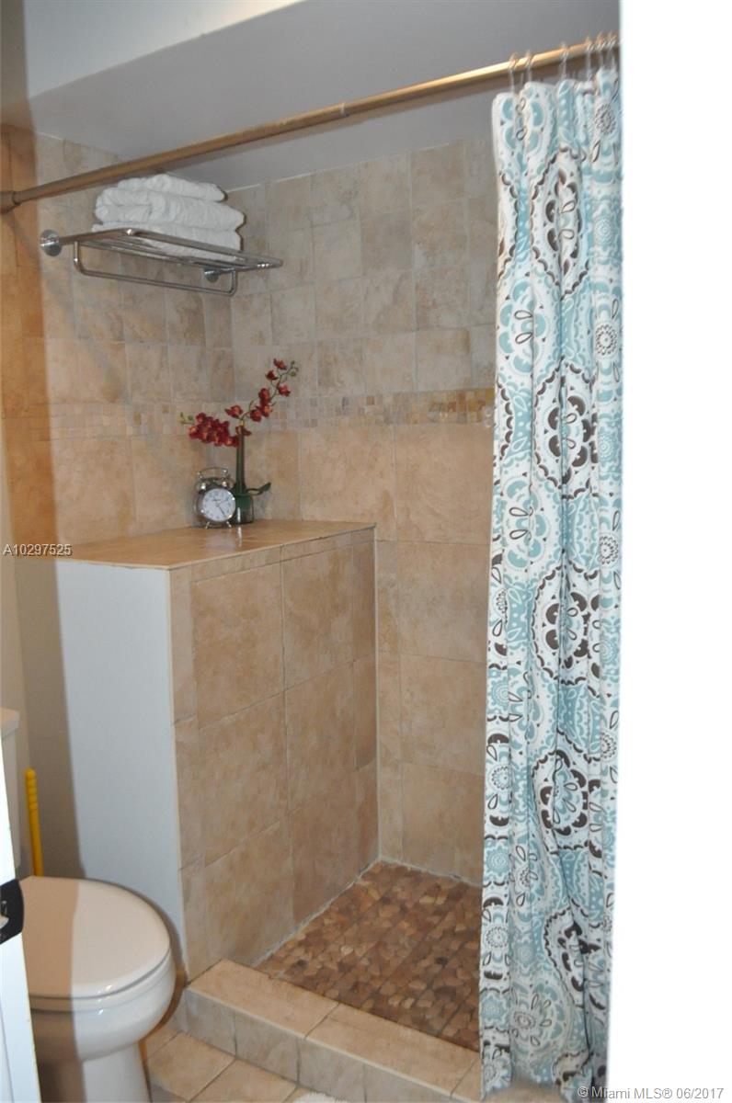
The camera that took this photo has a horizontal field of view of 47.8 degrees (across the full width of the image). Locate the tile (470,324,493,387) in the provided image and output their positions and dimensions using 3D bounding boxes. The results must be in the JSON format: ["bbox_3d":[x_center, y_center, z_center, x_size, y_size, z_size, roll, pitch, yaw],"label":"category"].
[{"bbox_3d":[0.359,-0.523,2.220,0.164,0.164,0.012,3,8,31],"label":"tile"}]

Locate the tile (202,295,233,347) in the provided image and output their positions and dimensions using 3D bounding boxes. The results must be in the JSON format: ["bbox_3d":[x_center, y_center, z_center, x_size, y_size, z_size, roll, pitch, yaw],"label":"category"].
[{"bbox_3d":[-0.461,-0.707,2.550,0.012,0.160,0.127,3,9,31],"label":"tile"}]

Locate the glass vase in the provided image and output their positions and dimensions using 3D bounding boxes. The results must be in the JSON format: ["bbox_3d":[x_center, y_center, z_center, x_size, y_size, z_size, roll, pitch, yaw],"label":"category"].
[{"bbox_3d":[-0.390,-0.240,2.560,0.078,0.305,0.078,4,10,33],"label":"glass vase"}]

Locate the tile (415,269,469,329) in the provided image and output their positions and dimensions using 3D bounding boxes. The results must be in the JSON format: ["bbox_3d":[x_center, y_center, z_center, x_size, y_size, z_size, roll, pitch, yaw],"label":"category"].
[{"bbox_3d":[0.210,-0.699,2.282,0.160,0.160,0.012,3,9,30],"label":"tile"}]

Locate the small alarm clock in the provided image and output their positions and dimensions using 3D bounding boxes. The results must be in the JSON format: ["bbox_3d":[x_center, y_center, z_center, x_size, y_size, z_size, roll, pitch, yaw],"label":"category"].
[{"bbox_3d":[-0.454,-0.161,2.479,0.115,0.176,0.060,-4,9,-22],"label":"small alarm clock"}]

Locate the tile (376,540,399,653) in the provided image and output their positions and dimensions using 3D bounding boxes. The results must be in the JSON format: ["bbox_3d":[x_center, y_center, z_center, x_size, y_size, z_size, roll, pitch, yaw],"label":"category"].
[{"bbox_3d":[0.066,0.136,2.494,0.072,0.337,0.012,3,9,30],"label":"tile"}]

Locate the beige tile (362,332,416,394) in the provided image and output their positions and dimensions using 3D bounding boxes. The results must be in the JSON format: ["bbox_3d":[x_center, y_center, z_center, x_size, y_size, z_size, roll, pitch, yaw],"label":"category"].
[{"bbox_3d":[0.072,-0.542,2.387,0.161,0.164,0.012,3,9,30],"label":"beige tile"}]

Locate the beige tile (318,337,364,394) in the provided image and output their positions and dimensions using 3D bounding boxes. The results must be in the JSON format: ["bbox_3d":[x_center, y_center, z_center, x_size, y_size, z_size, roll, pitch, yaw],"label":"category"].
[{"bbox_3d":[-0.070,-0.552,2.473,0.164,0.164,0.012,3,8,31],"label":"beige tile"}]

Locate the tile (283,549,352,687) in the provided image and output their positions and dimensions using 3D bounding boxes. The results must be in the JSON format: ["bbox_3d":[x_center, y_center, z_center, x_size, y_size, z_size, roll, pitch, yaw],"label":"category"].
[{"bbox_3d":[-0.127,0.170,2.254,0.012,0.331,0.331,3,8,31],"label":"tile"}]

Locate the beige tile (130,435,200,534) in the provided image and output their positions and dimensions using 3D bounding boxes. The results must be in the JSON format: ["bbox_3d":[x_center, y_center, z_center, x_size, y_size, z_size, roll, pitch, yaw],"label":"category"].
[{"bbox_3d":[-0.561,-0.193,2.426,0.012,0.280,0.327,3,9,31],"label":"beige tile"}]

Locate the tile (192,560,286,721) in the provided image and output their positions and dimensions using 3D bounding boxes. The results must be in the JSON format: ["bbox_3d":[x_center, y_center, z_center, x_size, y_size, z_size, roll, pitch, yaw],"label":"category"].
[{"bbox_3d":[-0.289,0.204,1.880,0.012,0.318,0.309,3,9,31],"label":"tile"}]

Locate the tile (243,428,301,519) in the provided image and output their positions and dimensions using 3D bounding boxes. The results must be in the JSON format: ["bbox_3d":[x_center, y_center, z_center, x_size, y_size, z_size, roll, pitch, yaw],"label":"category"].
[{"bbox_3d":[-0.299,-0.231,2.608,0.243,0.286,0.012,3,9,31],"label":"tile"}]

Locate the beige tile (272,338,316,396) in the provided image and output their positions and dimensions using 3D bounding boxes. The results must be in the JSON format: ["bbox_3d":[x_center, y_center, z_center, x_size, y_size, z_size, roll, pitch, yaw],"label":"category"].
[{"bbox_3d":[-0.207,-0.544,2.505,0.160,0.160,0.012,3,9,31],"label":"beige tile"}]

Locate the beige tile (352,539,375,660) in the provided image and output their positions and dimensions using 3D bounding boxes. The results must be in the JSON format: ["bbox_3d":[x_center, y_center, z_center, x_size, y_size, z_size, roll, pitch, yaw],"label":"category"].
[{"bbox_3d":[-0.011,0.137,2.328,0.012,0.320,0.122,3,9,31],"label":"beige tile"}]

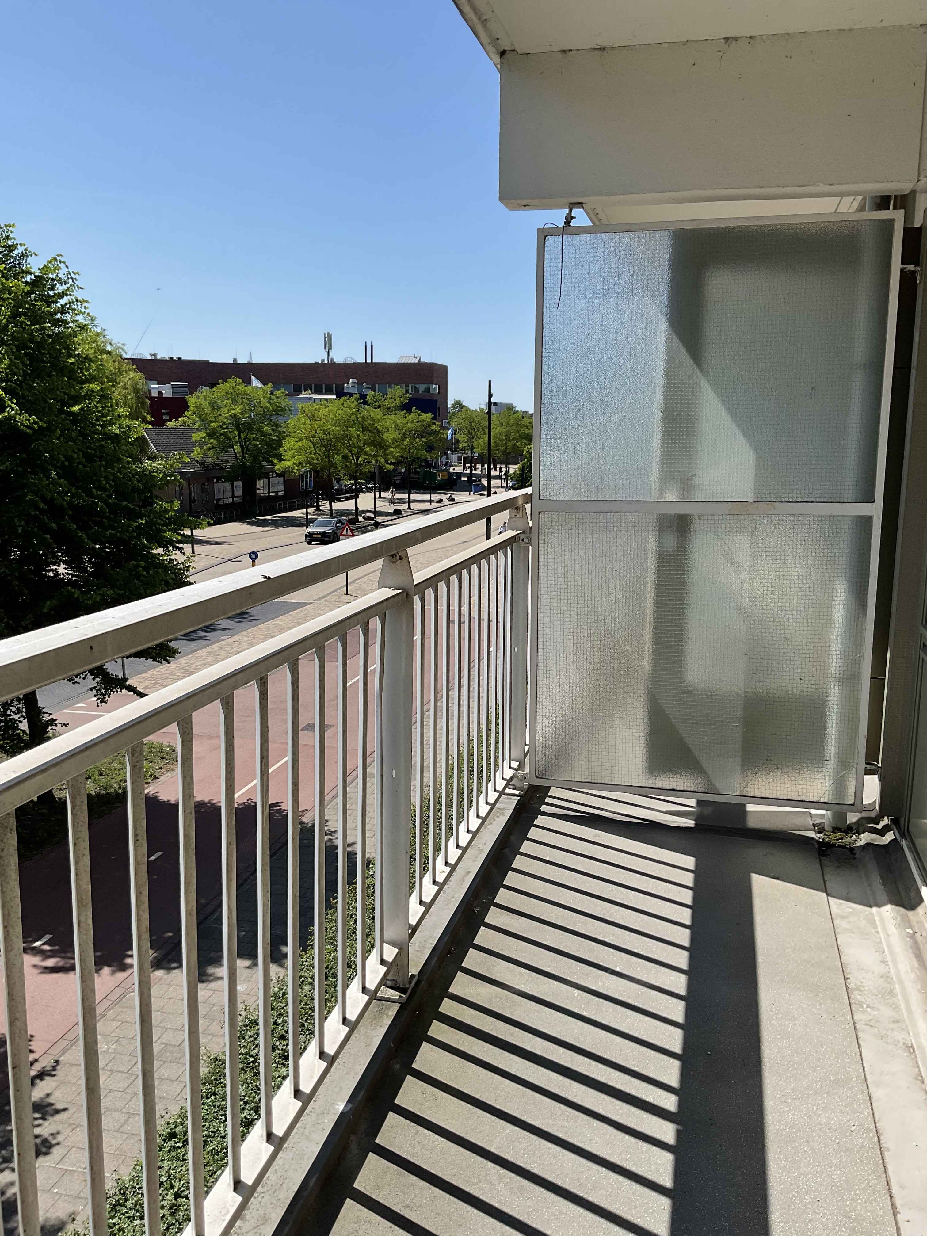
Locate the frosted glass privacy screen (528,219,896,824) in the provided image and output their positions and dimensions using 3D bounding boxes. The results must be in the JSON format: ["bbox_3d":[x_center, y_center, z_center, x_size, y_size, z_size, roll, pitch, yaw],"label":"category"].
[{"bbox_3d":[0.795,-0.319,3.462,1.134,1.920,0.045,3,10,13],"label":"frosted glass privacy screen"}]

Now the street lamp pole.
[{"bbox_3d":[1.131,-5.938,46.679,0.220,9.521,0.220,0,10,0],"label":"street lamp pole"}]

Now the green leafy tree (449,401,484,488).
[{"bbox_3d":[0.693,-22.526,135.186,5.050,11.315,5.050,0,10,0],"label":"green leafy tree"}]

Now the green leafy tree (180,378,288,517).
[{"bbox_3d":[-19.278,-14.303,87.417,9.304,11.622,9.304,0,10,0],"label":"green leafy tree"}]

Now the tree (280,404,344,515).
[{"bbox_3d":[-13.084,-13.607,89.084,5.977,9.719,5.977,0,10,0],"label":"tree"}]

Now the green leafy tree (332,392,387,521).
[{"bbox_3d":[-8.342,-12.849,83.608,5.065,10.176,5.065,0,10,0],"label":"green leafy tree"}]

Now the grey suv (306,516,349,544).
[{"bbox_3d":[-8.982,-5.751,68.046,1.860,1.620,4.550,1,10,6],"label":"grey suv"}]

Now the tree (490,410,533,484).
[{"bbox_3d":[6.189,-22.391,136.839,6.131,10.518,6.131,0,10,0],"label":"tree"}]

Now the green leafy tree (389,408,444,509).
[{"bbox_3d":[-4.515,-14.911,97.819,5.651,9.311,5.651,0,10,0],"label":"green leafy tree"}]

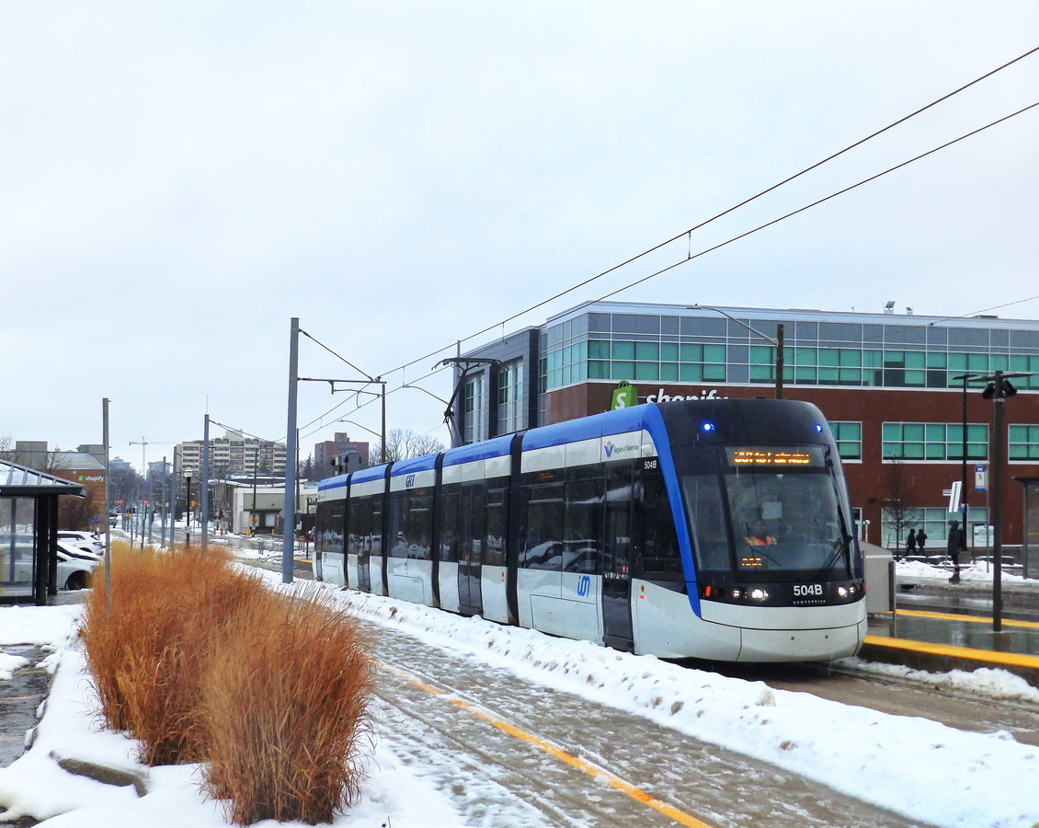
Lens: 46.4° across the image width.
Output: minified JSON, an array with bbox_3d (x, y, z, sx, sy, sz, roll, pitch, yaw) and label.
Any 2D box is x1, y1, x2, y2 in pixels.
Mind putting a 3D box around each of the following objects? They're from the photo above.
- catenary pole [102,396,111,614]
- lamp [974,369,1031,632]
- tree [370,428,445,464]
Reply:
[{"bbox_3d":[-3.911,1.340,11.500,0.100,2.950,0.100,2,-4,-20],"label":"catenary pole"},{"bbox_3d":[7.007,1.276,17.700,0.400,3.850,1.300,2,-4,-20],"label":"lamp"},{"bbox_3d":[-11.438,7.409,122.000,7.600,12.000,7.600,2,-4,-20],"label":"tree"}]

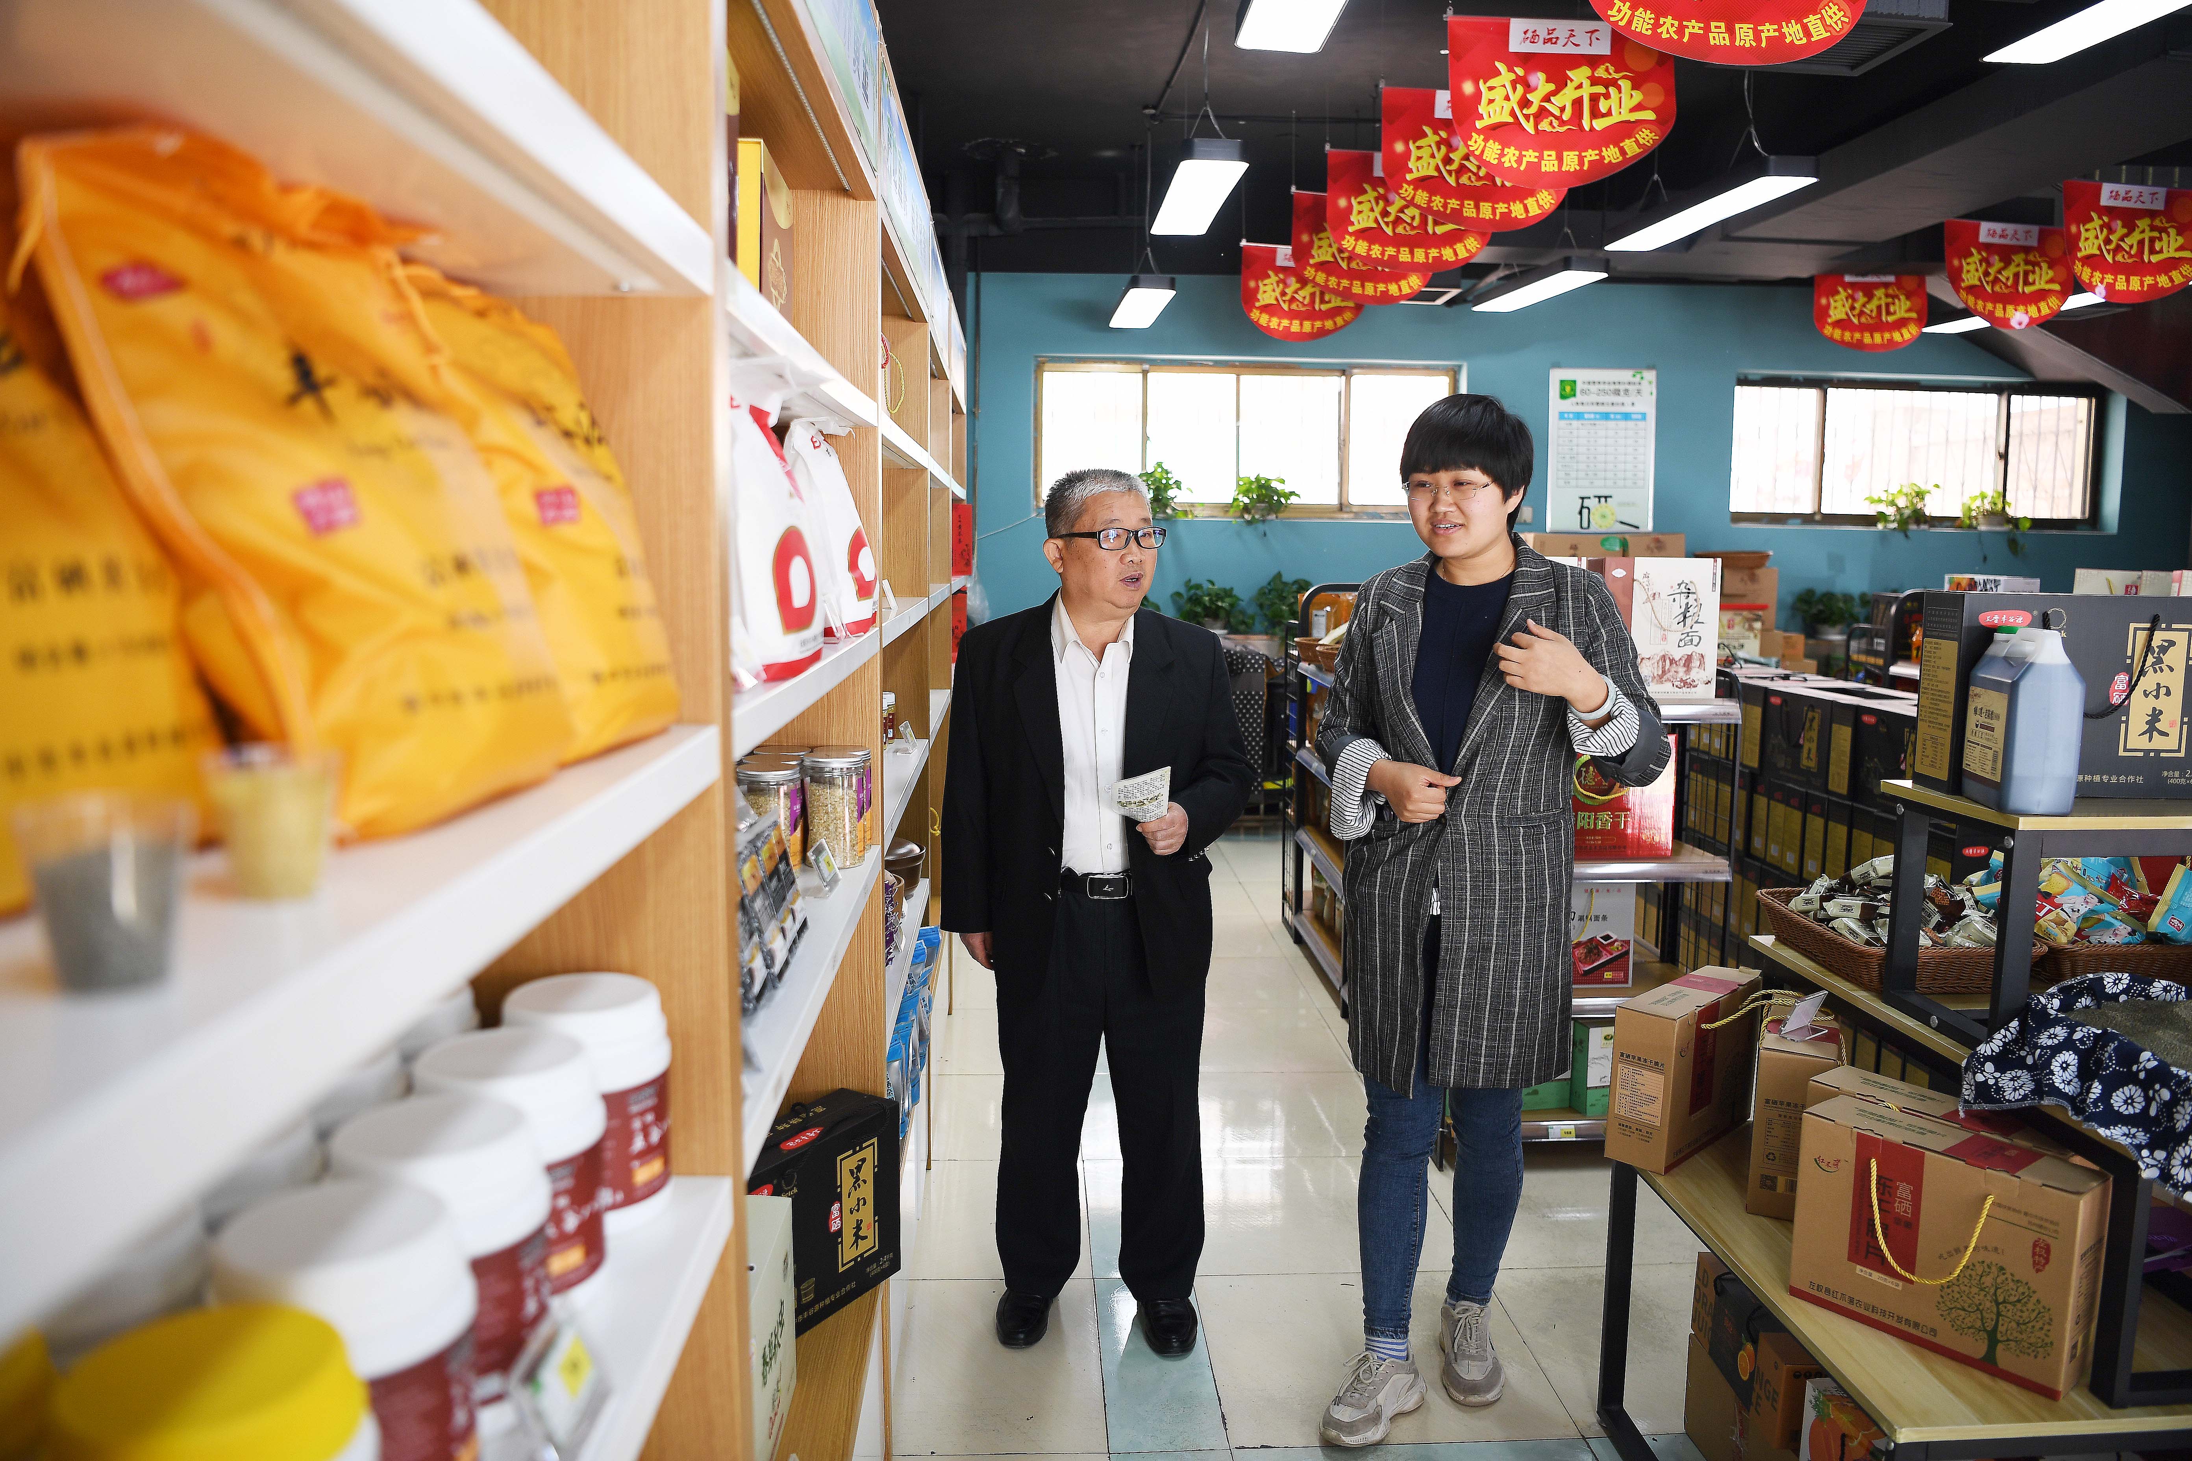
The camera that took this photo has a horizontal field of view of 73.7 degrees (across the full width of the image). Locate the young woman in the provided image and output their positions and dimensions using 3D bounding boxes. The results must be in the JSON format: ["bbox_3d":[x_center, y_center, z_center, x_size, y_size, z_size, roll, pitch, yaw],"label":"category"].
[{"bbox_3d":[0.671,0.324,2.607,0.580,1.770,0.430,2,7,12],"label":"young woman"}]

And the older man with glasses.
[{"bbox_3d":[-0.011,0.336,2.848,0.590,1.670,0.370,0,7,-7],"label":"older man with glasses"}]

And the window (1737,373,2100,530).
[{"bbox_3d":[4.685,-1.581,8.365,2.160,0.850,0.130,0,7,-3],"label":"window"}]

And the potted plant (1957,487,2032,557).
[{"bbox_3d":[5.135,-1.190,8.354,0.340,0.380,0.260,0,7,-3],"label":"potted plant"}]

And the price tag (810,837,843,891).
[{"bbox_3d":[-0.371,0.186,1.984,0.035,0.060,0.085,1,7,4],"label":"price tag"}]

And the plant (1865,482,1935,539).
[{"bbox_3d":[4.722,-1.300,8.592,0.360,0.310,0.310,0,7,-5],"label":"plant"}]

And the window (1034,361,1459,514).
[{"bbox_3d":[0.862,-1.669,8.307,2.410,0.870,0.120,0,7,-5],"label":"window"}]

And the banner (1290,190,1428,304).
[{"bbox_3d":[1.207,-2.207,6.687,0.660,0.490,0.020,-1,7,-9],"label":"banner"}]

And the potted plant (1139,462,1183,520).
[{"bbox_3d":[0.362,-1.328,8.122,0.270,0.330,0.270,0,7,-3],"label":"potted plant"}]

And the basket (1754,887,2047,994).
[{"bbox_3d":[1.380,0.365,2.529,0.285,0.088,0.390,0,7,-3],"label":"basket"}]

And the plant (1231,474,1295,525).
[{"bbox_3d":[0.954,-1.319,8.306,0.380,0.300,0.320,0,7,-5],"label":"plant"}]

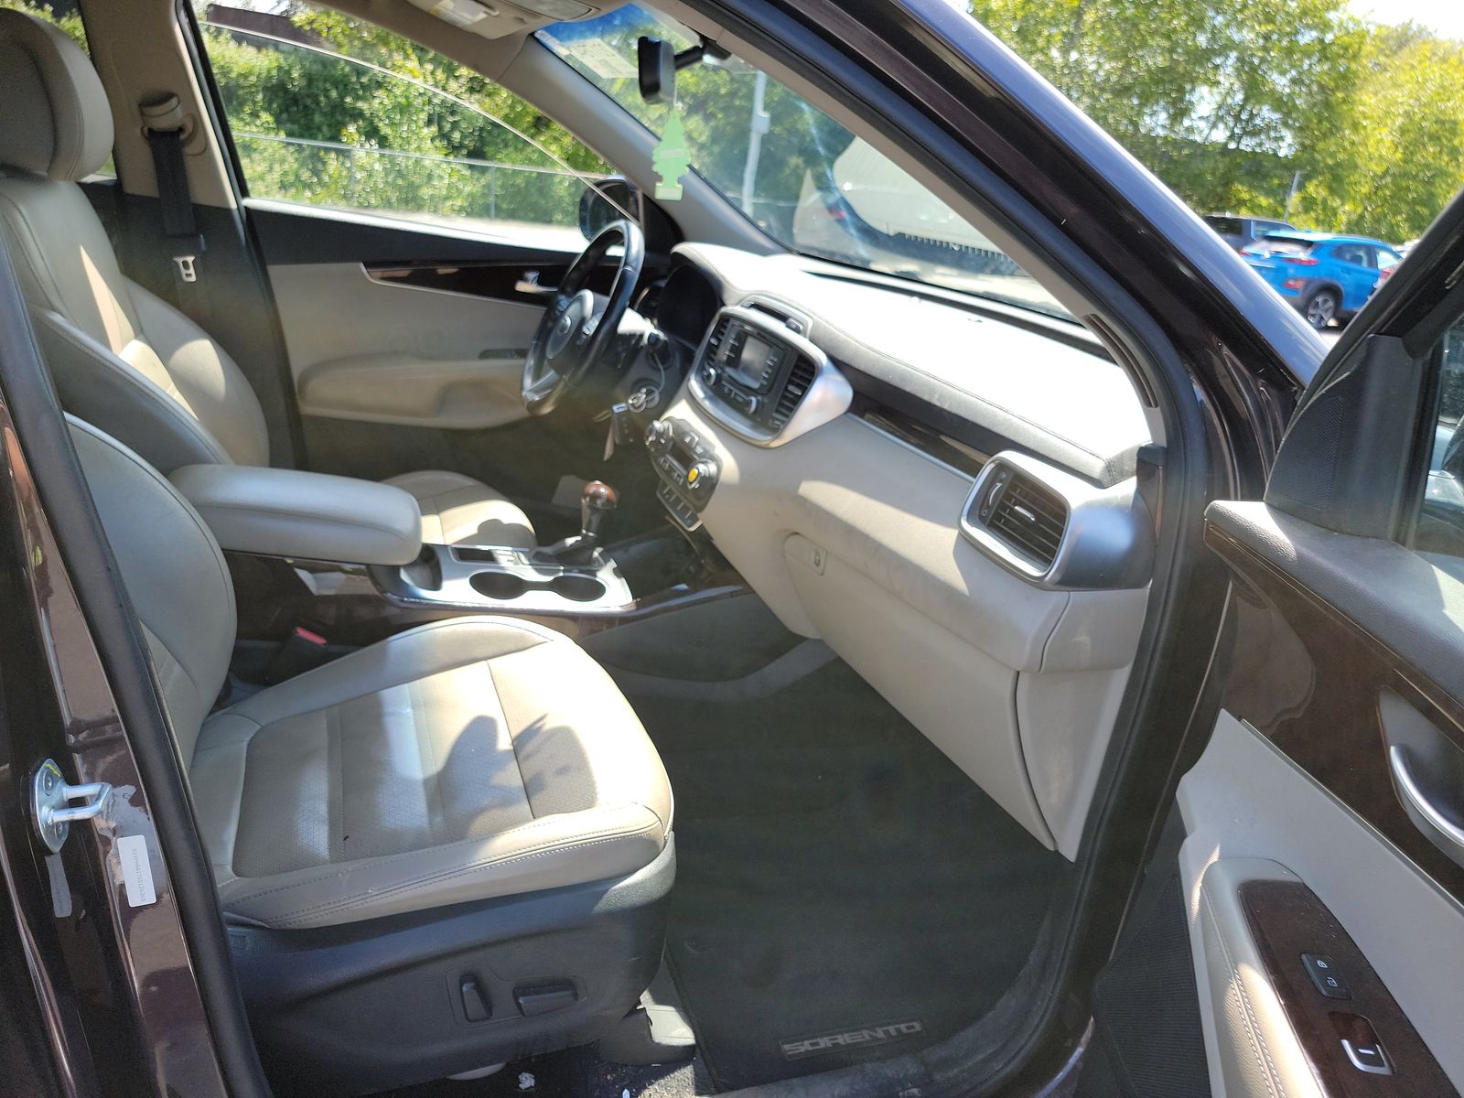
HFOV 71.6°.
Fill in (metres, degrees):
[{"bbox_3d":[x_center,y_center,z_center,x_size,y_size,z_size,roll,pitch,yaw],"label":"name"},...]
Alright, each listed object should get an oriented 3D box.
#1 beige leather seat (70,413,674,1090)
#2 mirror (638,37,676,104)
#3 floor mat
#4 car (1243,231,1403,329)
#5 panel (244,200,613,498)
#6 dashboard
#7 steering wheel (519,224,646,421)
[{"bbox_3d":[-0.495,0.032,1.021,0.945,1.070,0.540,-2,21,-19],"label":"beige leather seat"},{"bbox_3d":[-0.097,-0.620,1.327,0.045,0.070,0.245,4,20,-5],"label":"mirror"},{"bbox_3d":[0.218,0.491,1.418,0.640,0.120,0.490,-2,21,-19],"label":"floor mat"},{"bbox_3d":[10.826,-4.555,17.274,4.165,1.550,1.800,1,21,-10],"label":"car"},{"bbox_3d":[-0.502,-0.350,2.084,0.850,0.610,0.140,-2,21,-19],"label":"panel"},{"bbox_3d":[0.146,-0.138,1.611,0.500,0.570,1.460,-2,21,-19],"label":"dashboard"},{"bbox_3d":[-0.244,-0.395,1.739,0.110,0.375,0.375,26,10,-27],"label":"steering wheel"}]

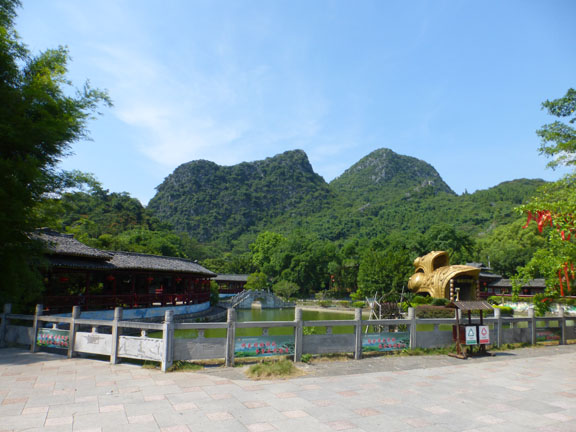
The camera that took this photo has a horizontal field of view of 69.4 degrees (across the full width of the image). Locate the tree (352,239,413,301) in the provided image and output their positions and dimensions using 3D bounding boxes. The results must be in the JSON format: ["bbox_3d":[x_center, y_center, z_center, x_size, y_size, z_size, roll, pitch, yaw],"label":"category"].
[{"bbox_3d":[11.812,6.750,52.000,7.000,7.770,6.700,1,-11,0],"label":"tree"}]

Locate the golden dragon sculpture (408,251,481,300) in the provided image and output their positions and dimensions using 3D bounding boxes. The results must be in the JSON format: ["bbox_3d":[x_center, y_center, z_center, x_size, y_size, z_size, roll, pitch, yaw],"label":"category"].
[{"bbox_3d":[18.058,6.952,48.000,6.500,5.860,4.600,-8,-14,39],"label":"golden dragon sculpture"}]

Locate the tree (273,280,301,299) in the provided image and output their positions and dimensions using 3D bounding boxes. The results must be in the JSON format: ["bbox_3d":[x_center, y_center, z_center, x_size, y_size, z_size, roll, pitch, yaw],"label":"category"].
[{"bbox_3d":[-0.224,11.006,62.000,4.000,2.750,3.800,1,-11,0],"label":"tree"}]

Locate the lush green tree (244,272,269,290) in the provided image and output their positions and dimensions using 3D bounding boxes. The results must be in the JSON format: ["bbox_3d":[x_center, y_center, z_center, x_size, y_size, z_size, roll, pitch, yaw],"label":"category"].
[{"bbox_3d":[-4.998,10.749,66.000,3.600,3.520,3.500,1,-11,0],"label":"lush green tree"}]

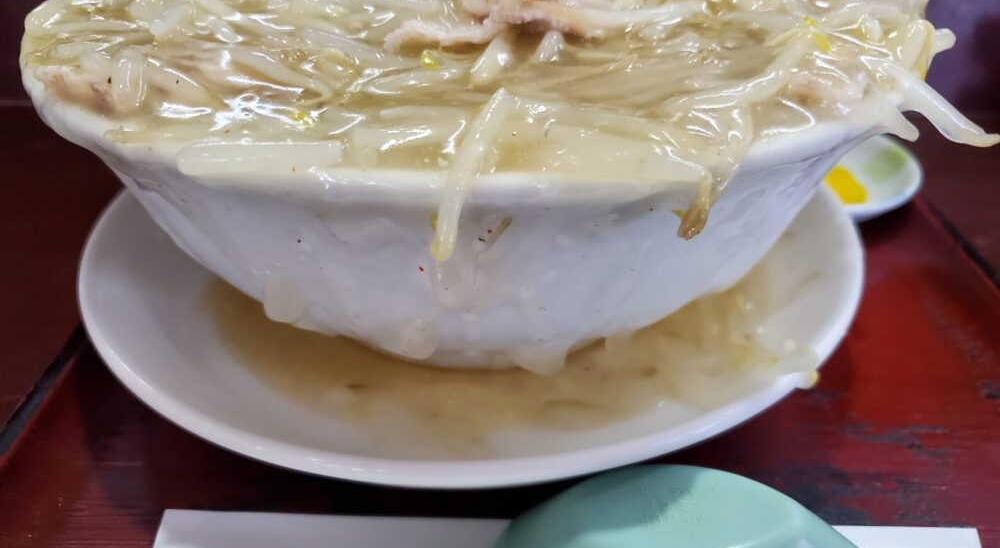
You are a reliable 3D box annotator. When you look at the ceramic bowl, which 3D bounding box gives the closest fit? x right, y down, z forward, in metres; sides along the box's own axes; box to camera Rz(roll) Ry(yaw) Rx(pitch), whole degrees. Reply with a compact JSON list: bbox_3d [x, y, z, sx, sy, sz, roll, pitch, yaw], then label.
[{"bbox_3d":[-0.006,-0.045,0.232,0.223,0.090,0.223,0,35,0],"label":"ceramic bowl"}]

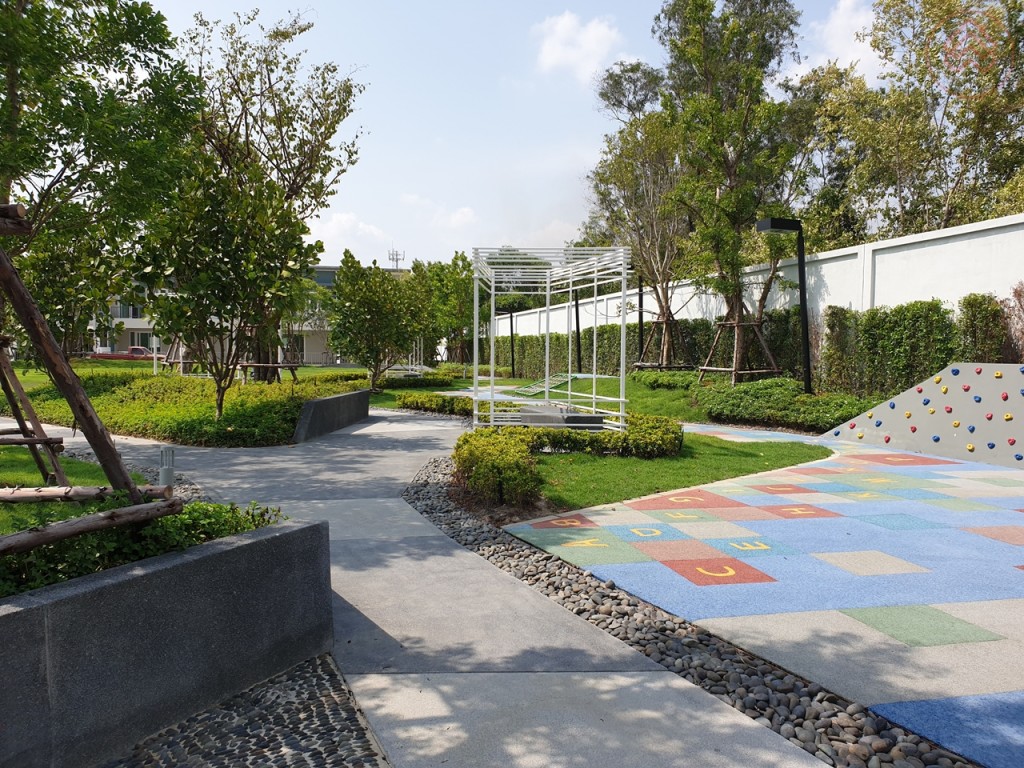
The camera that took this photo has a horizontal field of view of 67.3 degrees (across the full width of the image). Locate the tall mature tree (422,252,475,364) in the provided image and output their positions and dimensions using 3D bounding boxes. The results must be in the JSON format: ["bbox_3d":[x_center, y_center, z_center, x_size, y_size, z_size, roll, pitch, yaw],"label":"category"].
[{"bbox_3d":[-3.674,-4.311,44.500,3.200,6.700,3.200,0,2,0],"label":"tall mature tree"}]

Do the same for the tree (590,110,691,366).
[{"bbox_3d":[3.759,-4.099,21.831,3.000,7.300,3.000,0,3,0],"label":"tree"}]

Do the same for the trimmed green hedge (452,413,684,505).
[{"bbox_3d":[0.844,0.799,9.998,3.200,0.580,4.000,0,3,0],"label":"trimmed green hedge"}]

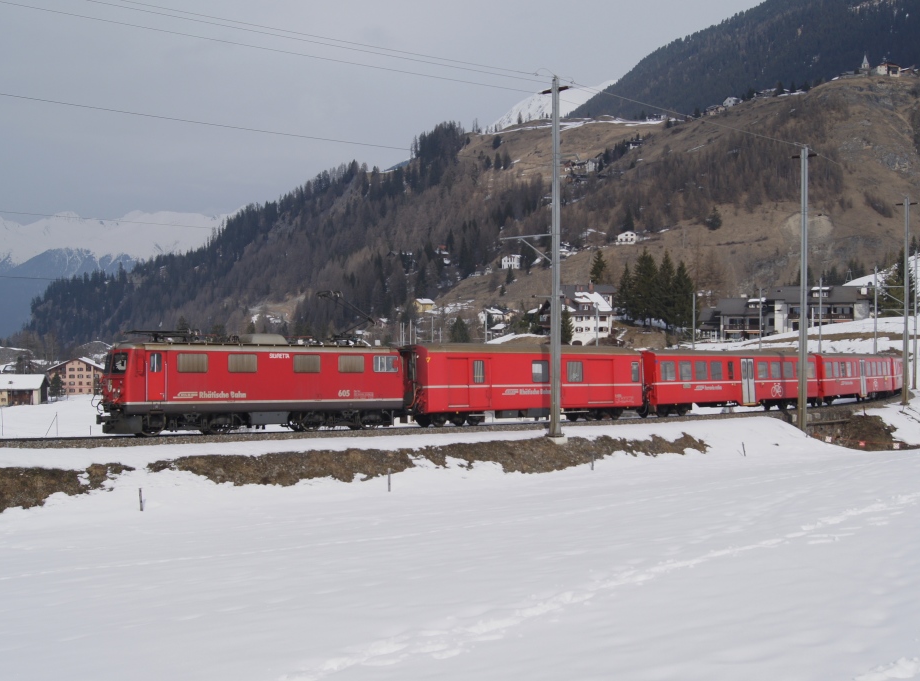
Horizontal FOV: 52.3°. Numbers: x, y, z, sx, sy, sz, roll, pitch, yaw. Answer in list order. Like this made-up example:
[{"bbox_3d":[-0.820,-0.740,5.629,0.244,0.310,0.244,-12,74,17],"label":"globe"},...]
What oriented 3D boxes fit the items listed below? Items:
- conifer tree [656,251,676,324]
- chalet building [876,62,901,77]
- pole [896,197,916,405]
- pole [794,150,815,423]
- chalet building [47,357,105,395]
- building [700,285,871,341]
[{"bbox_3d":[51.740,-13.030,235.000,5.300,19.000,5.300,0,1,0],"label":"conifer tree"},{"bbox_3d":[324.314,-205.077,710.000,12.000,9.800,12.500,0,1,-13],"label":"chalet building"},{"bbox_3d":[33.620,-2.980,70.700,0.500,15.600,0.500,1,1,37],"label":"pole"},{"bbox_3d":[19.870,-2.950,54.200,0.500,16.300,0.500,1,2,45],"label":"pole"},{"bbox_3d":[-150.000,14.200,371.000,22.000,14.500,18.000,0,1,-12],"label":"chalet building"},{"bbox_3d":[61.962,-5.103,181.000,29.500,11.000,13.000,0,1,12],"label":"building"}]

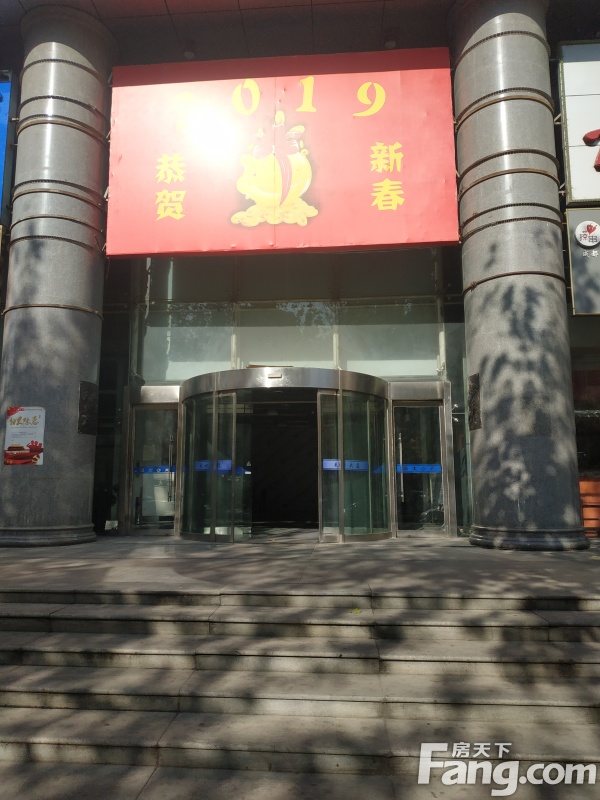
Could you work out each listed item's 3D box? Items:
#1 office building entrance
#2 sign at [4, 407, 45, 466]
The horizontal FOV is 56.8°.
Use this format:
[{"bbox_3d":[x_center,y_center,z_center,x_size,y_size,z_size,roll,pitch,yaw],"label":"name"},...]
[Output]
[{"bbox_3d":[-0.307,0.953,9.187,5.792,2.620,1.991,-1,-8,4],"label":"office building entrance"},{"bbox_3d":[-4.140,0.544,8.325,0.613,0.878,0.061,0,-8,-1],"label":"sign"}]

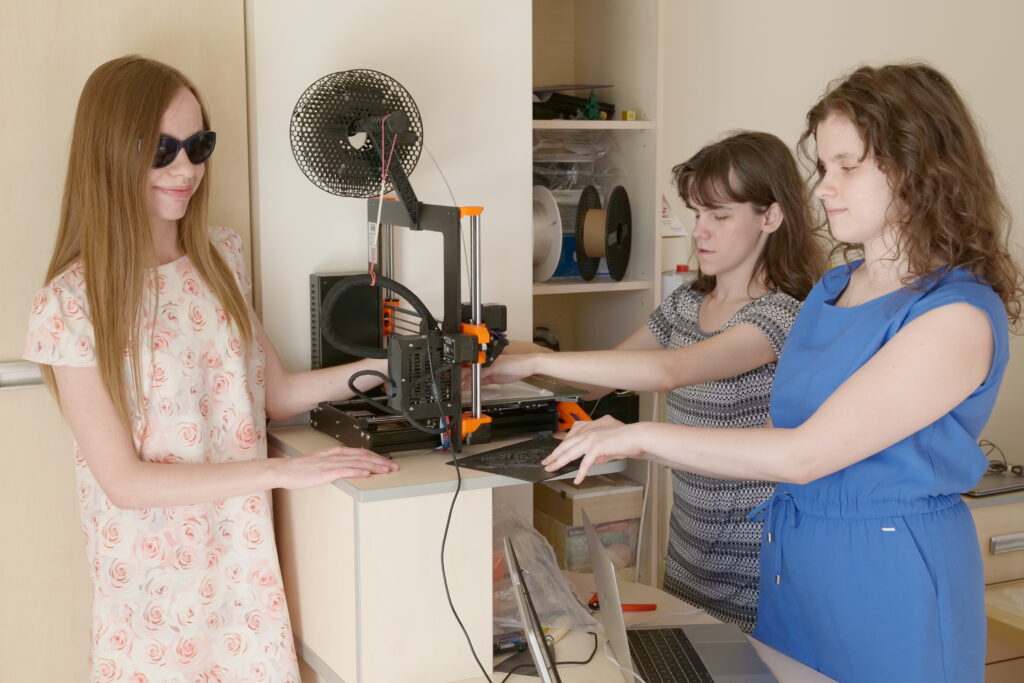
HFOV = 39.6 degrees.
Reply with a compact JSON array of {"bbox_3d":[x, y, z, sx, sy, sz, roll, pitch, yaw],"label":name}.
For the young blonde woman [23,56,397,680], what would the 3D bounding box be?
[{"bbox_3d":[-0.410,0.401,2.150,0.400,1.627,0.600,6,10,42],"label":"young blonde woman"}]

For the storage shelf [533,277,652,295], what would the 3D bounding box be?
[{"bbox_3d":[0.066,-0.127,3.093,0.340,0.019,0.340,-4,8,-25],"label":"storage shelf"}]

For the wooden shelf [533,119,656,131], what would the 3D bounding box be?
[{"bbox_3d":[0.070,-0.459,3.036,0.340,0.019,0.350,-4,8,-25],"label":"wooden shelf"}]

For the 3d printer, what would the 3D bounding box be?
[{"bbox_3d":[-0.151,-0.147,2.351,0.450,0.594,0.420,-4,9,-28],"label":"3d printer"}]

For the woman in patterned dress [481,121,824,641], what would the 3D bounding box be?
[{"bbox_3d":[0.287,0.421,2.358,0.580,1.524,0.450,-5,9,-30],"label":"woman in patterned dress"}]

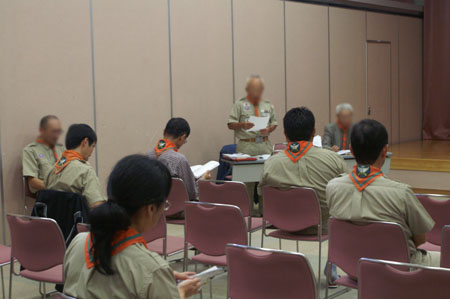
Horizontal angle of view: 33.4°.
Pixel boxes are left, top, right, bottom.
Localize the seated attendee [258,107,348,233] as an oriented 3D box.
[{"bbox_3d":[0.656,0.346,5.482,0.580,1.310,0.760,1,5,28],"label":"seated attendee"}]

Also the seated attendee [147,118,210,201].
[{"bbox_3d":[-0.254,0.358,6.187,0.500,1.231,0.780,2,5,42],"label":"seated attendee"}]

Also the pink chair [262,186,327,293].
[{"bbox_3d":[0.591,0.618,5.414,0.470,0.780,0.540,1,5,35],"label":"pink chair"}]

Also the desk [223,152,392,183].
[{"bbox_3d":[0.925,0.428,8.495,1.820,0.710,0.500,-2,4,-15],"label":"desk"}]

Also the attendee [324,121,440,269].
[{"bbox_3d":[0.893,0.460,4.062,0.580,1.270,0.760,1,5,34],"label":"attendee"}]

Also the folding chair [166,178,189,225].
[{"bbox_3d":[-0.339,0.588,6.148,0.470,0.780,0.540,1,5,35],"label":"folding chair"}]

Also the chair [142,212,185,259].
[{"bbox_3d":[-0.484,0.697,5.236,0.500,0.780,0.520,2,5,36],"label":"chair"}]

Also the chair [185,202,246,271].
[{"bbox_3d":[0.047,0.713,4.867,0.500,0.780,0.520,2,5,36],"label":"chair"}]

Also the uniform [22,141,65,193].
[{"bbox_3d":[-1.501,0.193,6.380,0.280,0.570,0.460,3,6,44],"label":"uniform"}]

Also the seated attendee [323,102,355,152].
[{"bbox_3d":[1.443,0.110,8.937,0.520,1.300,0.750,-1,4,-2],"label":"seated attendee"}]

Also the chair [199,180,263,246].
[{"bbox_3d":[0.102,0.624,6.015,0.500,0.780,0.520,2,5,36],"label":"chair"}]

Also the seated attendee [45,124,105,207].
[{"bbox_3d":[-0.913,0.427,5.463,0.500,1.224,0.760,2,5,42],"label":"seated attendee"}]

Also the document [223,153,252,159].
[{"bbox_3d":[0.129,0.070,8.430,0.310,0.030,0.240,-2,4,-11],"label":"document"}]

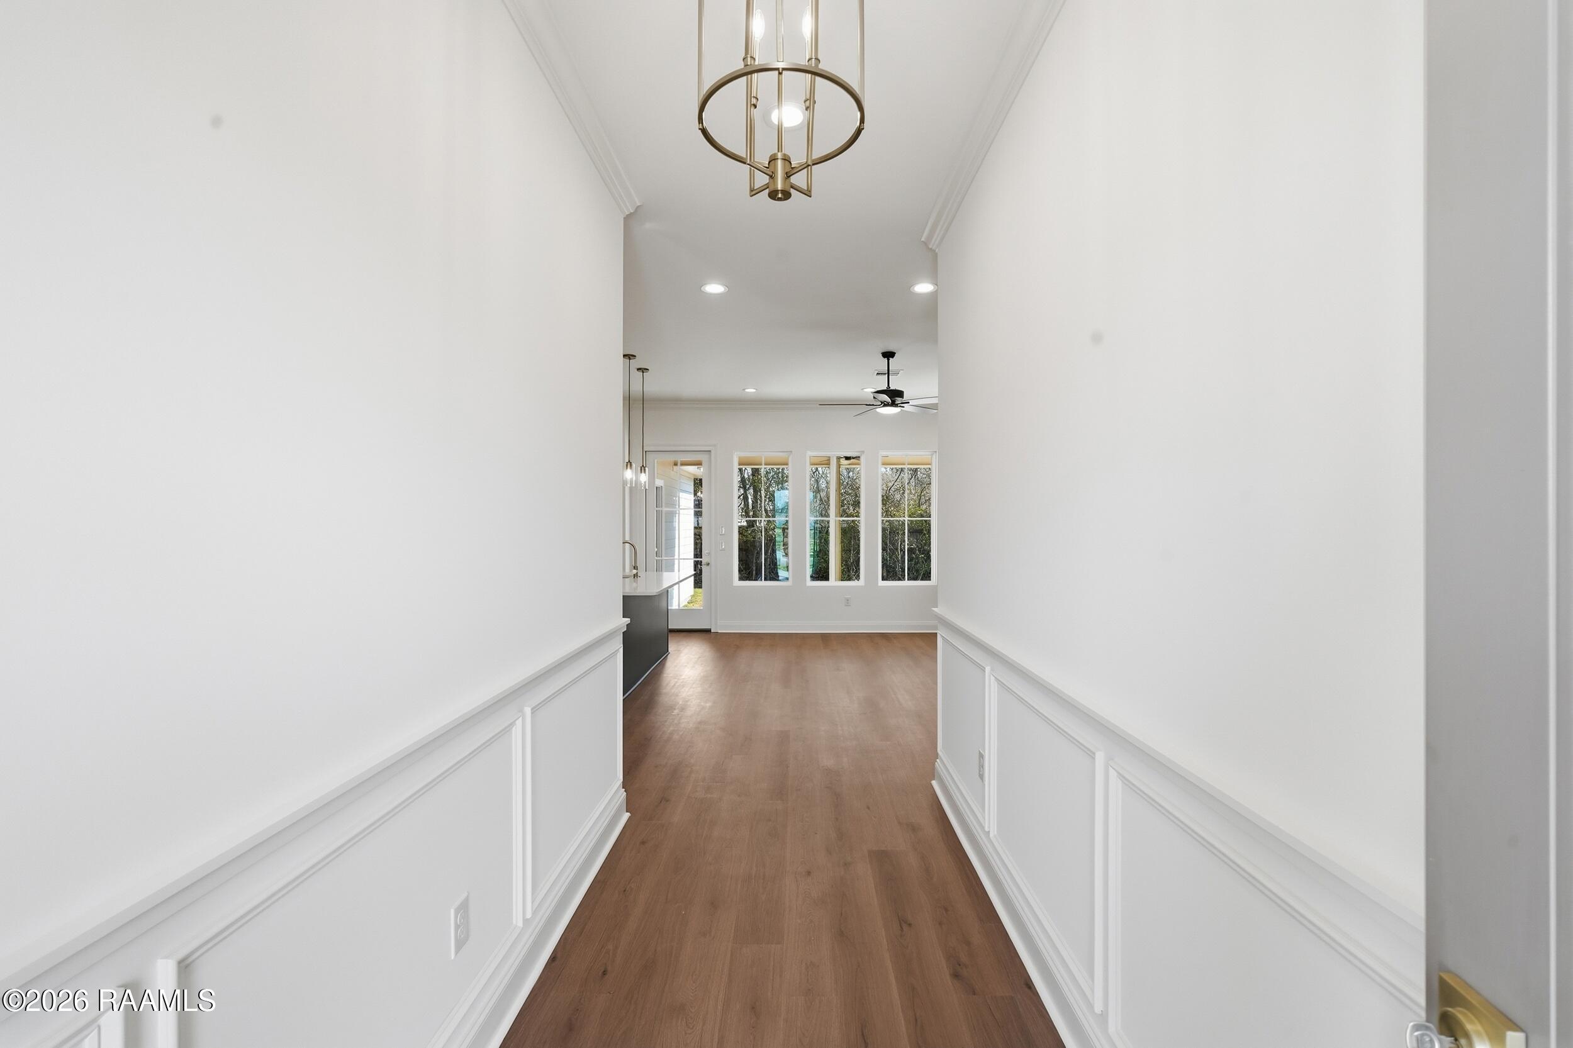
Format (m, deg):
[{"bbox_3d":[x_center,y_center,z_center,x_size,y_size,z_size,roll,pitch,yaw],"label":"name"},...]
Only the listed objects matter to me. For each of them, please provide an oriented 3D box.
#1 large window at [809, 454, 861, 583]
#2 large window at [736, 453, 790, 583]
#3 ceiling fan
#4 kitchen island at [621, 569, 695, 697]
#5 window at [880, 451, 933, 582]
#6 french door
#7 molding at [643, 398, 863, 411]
[{"bbox_3d":[0.667,-0.070,9.480,0.760,1.790,0.100,0,0,0],"label":"large window"},{"bbox_3d":[-0.312,-0.070,9.480,0.760,1.790,0.100,0,0,0],"label":"large window"},{"bbox_3d":[0.990,-1.360,6.780,1.330,0.600,1.330,0,0,0],"label":"ceiling fan"},{"bbox_3d":[-1.560,1.020,6.860,1.070,0.920,2.440,0,0,0],"label":"kitchen island"},{"bbox_3d":[1.650,-0.070,9.480,0.760,1.790,0.100,0,0,0],"label":"window"},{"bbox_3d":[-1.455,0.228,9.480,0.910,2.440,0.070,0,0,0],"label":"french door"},{"bbox_3d":[0.150,-1.585,9.400,4.400,0.140,0.110,0,0,0],"label":"molding"}]

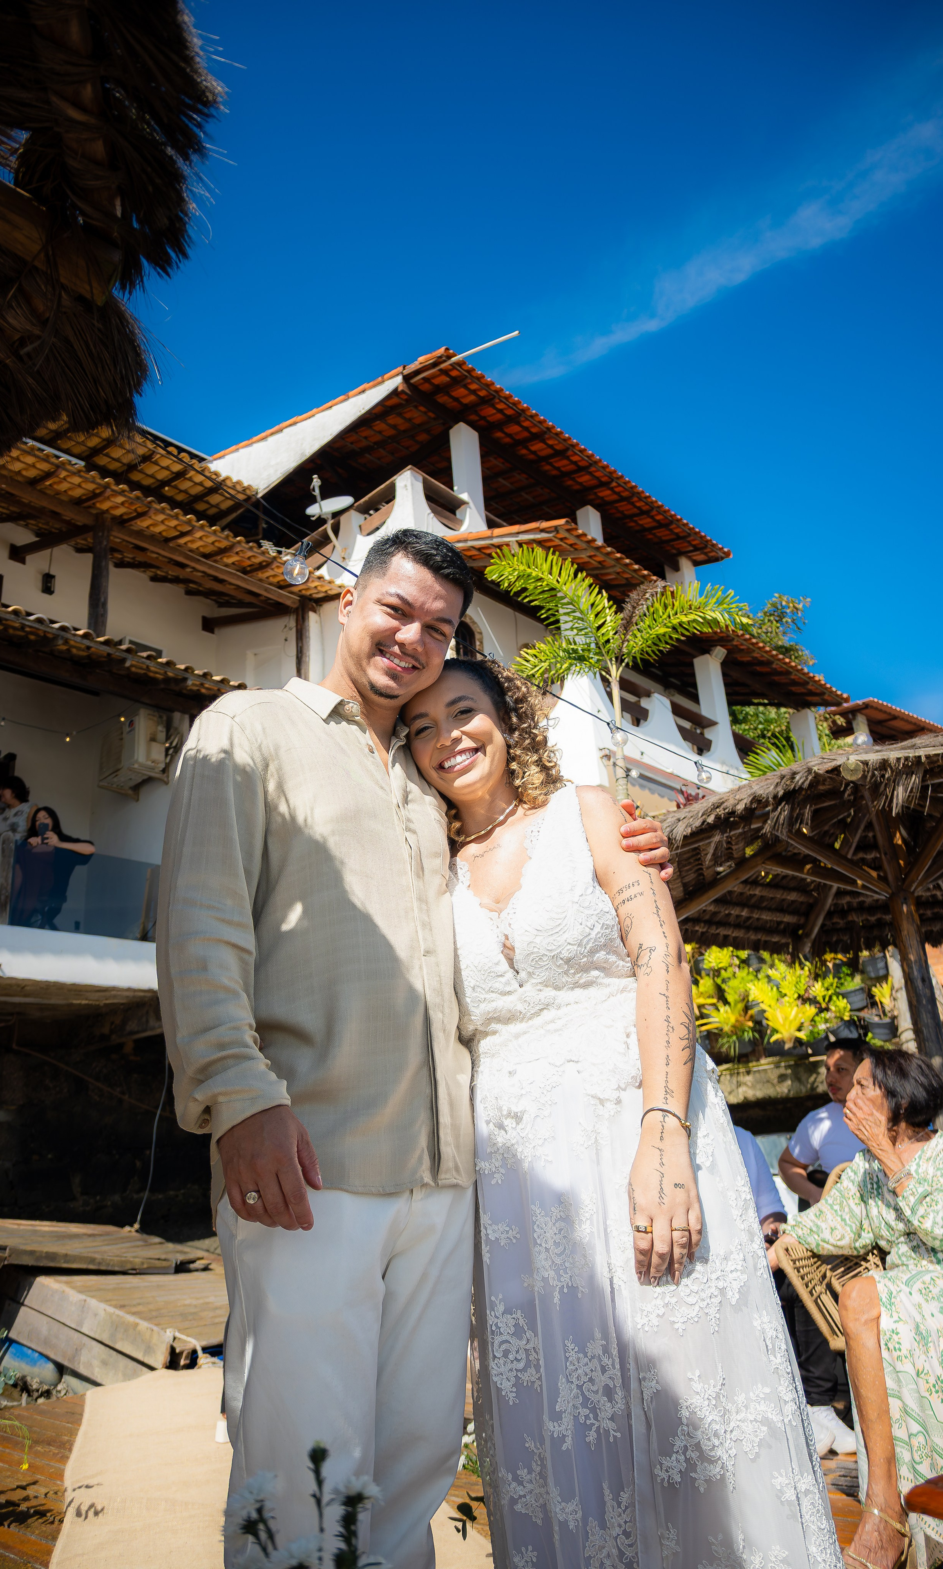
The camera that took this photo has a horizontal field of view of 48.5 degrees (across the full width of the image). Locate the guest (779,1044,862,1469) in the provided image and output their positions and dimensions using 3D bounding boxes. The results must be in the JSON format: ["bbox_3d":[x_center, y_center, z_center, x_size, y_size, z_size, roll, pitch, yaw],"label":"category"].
[{"bbox_3d":[1.375,1.498,3.607,0.600,1.250,0.750,-10,-20,17],"label":"guest"}]

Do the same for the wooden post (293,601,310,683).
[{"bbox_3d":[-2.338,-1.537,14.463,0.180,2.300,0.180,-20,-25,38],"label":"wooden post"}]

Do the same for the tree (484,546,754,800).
[{"bbox_3d":[1.073,0.181,6.590,1.700,3.700,1.600,-4,-19,0],"label":"tree"}]

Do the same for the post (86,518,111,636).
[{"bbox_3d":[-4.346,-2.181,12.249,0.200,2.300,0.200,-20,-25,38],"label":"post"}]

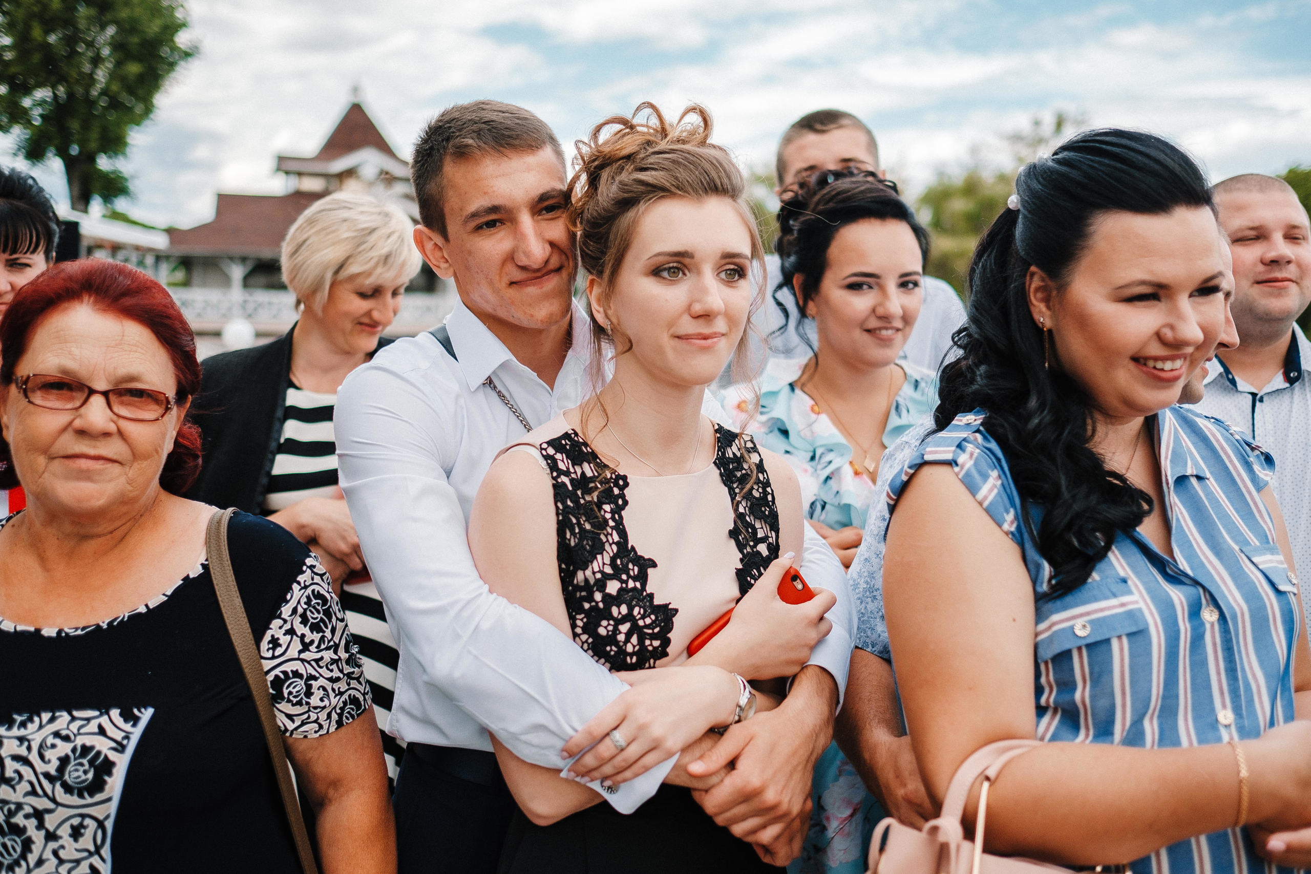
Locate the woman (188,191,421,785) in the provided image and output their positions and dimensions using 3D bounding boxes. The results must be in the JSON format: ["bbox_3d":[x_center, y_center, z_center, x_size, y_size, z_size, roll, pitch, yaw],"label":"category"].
[{"bbox_3d":[-0.508,0.463,2.004,0.460,1.671,0.360,-3,7,-30],"label":"woman"}]

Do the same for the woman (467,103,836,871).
[{"bbox_3d":[-0.017,0.499,1.464,0.430,1.725,0.340,-2,7,-22],"label":"woman"}]

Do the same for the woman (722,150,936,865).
[{"bbox_3d":[0.272,0.476,1.833,0.440,1.694,0.320,-2,7,-20],"label":"woman"}]

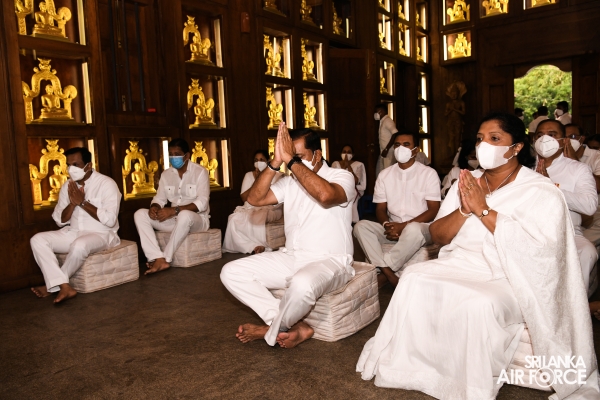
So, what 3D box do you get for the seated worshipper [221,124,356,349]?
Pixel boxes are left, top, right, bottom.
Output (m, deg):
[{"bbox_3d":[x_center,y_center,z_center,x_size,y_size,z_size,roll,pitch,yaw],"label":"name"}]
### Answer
[{"bbox_3d":[-0.050,0.146,2.720,0.660,1.070,0.660,3,8,41],"label":"seated worshipper"}]

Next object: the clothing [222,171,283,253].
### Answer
[{"bbox_3d":[-0.440,0.093,5.193,0.486,0.823,0.636,1,6,32],"label":"clothing"}]

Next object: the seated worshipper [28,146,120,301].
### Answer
[{"bbox_3d":[-1.679,0.146,3.756,0.552,1.075,0.636,0,6,29],"label":"seated worshipper"}]

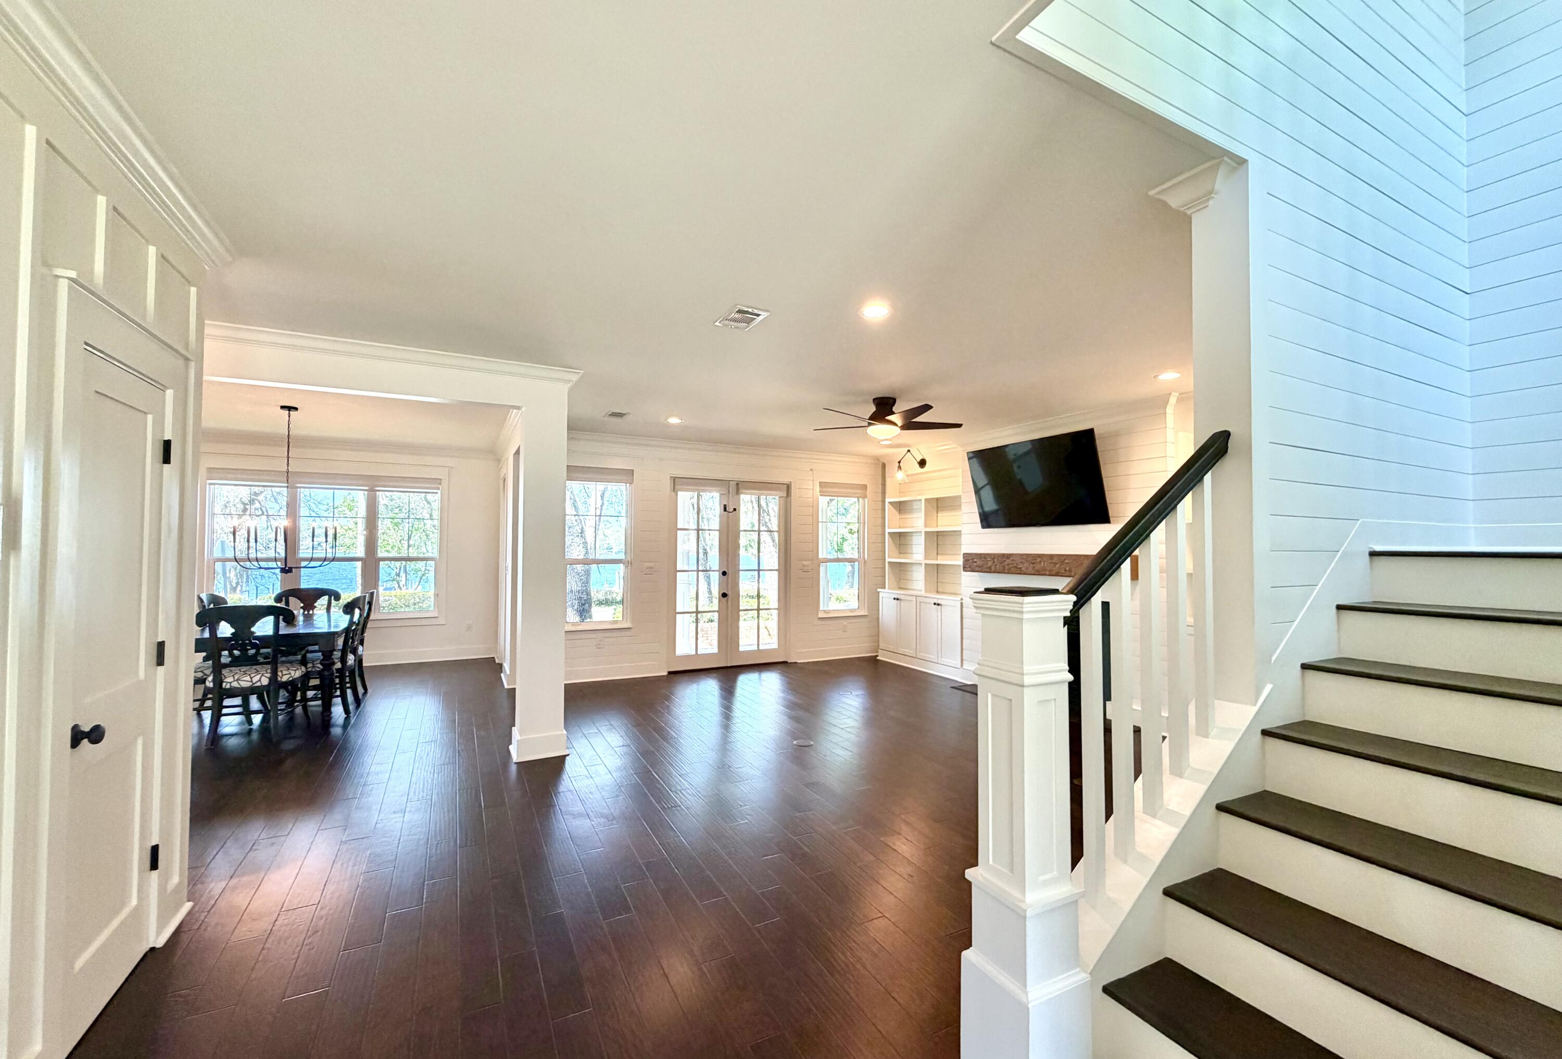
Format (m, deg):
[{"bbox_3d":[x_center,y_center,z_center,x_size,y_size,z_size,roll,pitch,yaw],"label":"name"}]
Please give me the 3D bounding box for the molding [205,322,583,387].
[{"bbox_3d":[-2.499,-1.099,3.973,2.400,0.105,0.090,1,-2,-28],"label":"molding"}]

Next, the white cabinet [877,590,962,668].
[{"bbox_3d":[1.843,1.227,7.908,0.430,0.855,1.640,1,-2,-28],"label":"white cabinet"}]

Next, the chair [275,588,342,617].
[{"bbox_3d":[-4.768,1.103,6.286,0.570,1.020,0.620,1,-2,-28],"label":"chair"}]

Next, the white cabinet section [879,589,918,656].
[{"bbox_3d":[1.674,1.203,8.221,0.383,0.795,0.755,1,-2,-28],"label":"white cabinet section"}]

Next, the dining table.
[{"bbox_3d":[-4.566,1.218,5.804,1.070,0.755,1.930,1,-2,-28],"label":"dining table"}]

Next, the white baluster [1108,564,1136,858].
[{"bbox_3d":[0.977,0.512,1.805,0.041,0.855,0.041,1,-2,-28],"label":"white baluster"}]

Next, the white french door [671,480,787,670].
[{"bbox_3d":[-0.605,0.551,7.695,1.545,2.240,0.080,1,-2,-28],"label":"white french door"}]

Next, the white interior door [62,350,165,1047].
[{"bbox_3d":[-2.164,0.494,2.049,0.040,2.035,0.610,1,-2,-28],"label":"white interior door"}]

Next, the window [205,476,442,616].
[{"bbox_3d":[-5.356,0.215,7.517,2.290,1.700,0.090,1,-2,-28],"label":"window"}]

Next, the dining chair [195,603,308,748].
[{"bbox_3d":[-3.996,1.068,4.885,0.570,1.020,0.630,1,-2,-19],"label":"dining chair"}]

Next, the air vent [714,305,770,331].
[{"bbox_3d":[-0.212,-1.140,3.442,0.197,0.020,0.317,1,-2,-28],"label":"air vent"}]

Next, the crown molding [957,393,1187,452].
[{"bbox_3d":[2.558,-1.007,6.111,0.100,0.120,2.470,1,-2,-28],"label":"crown molding"}]

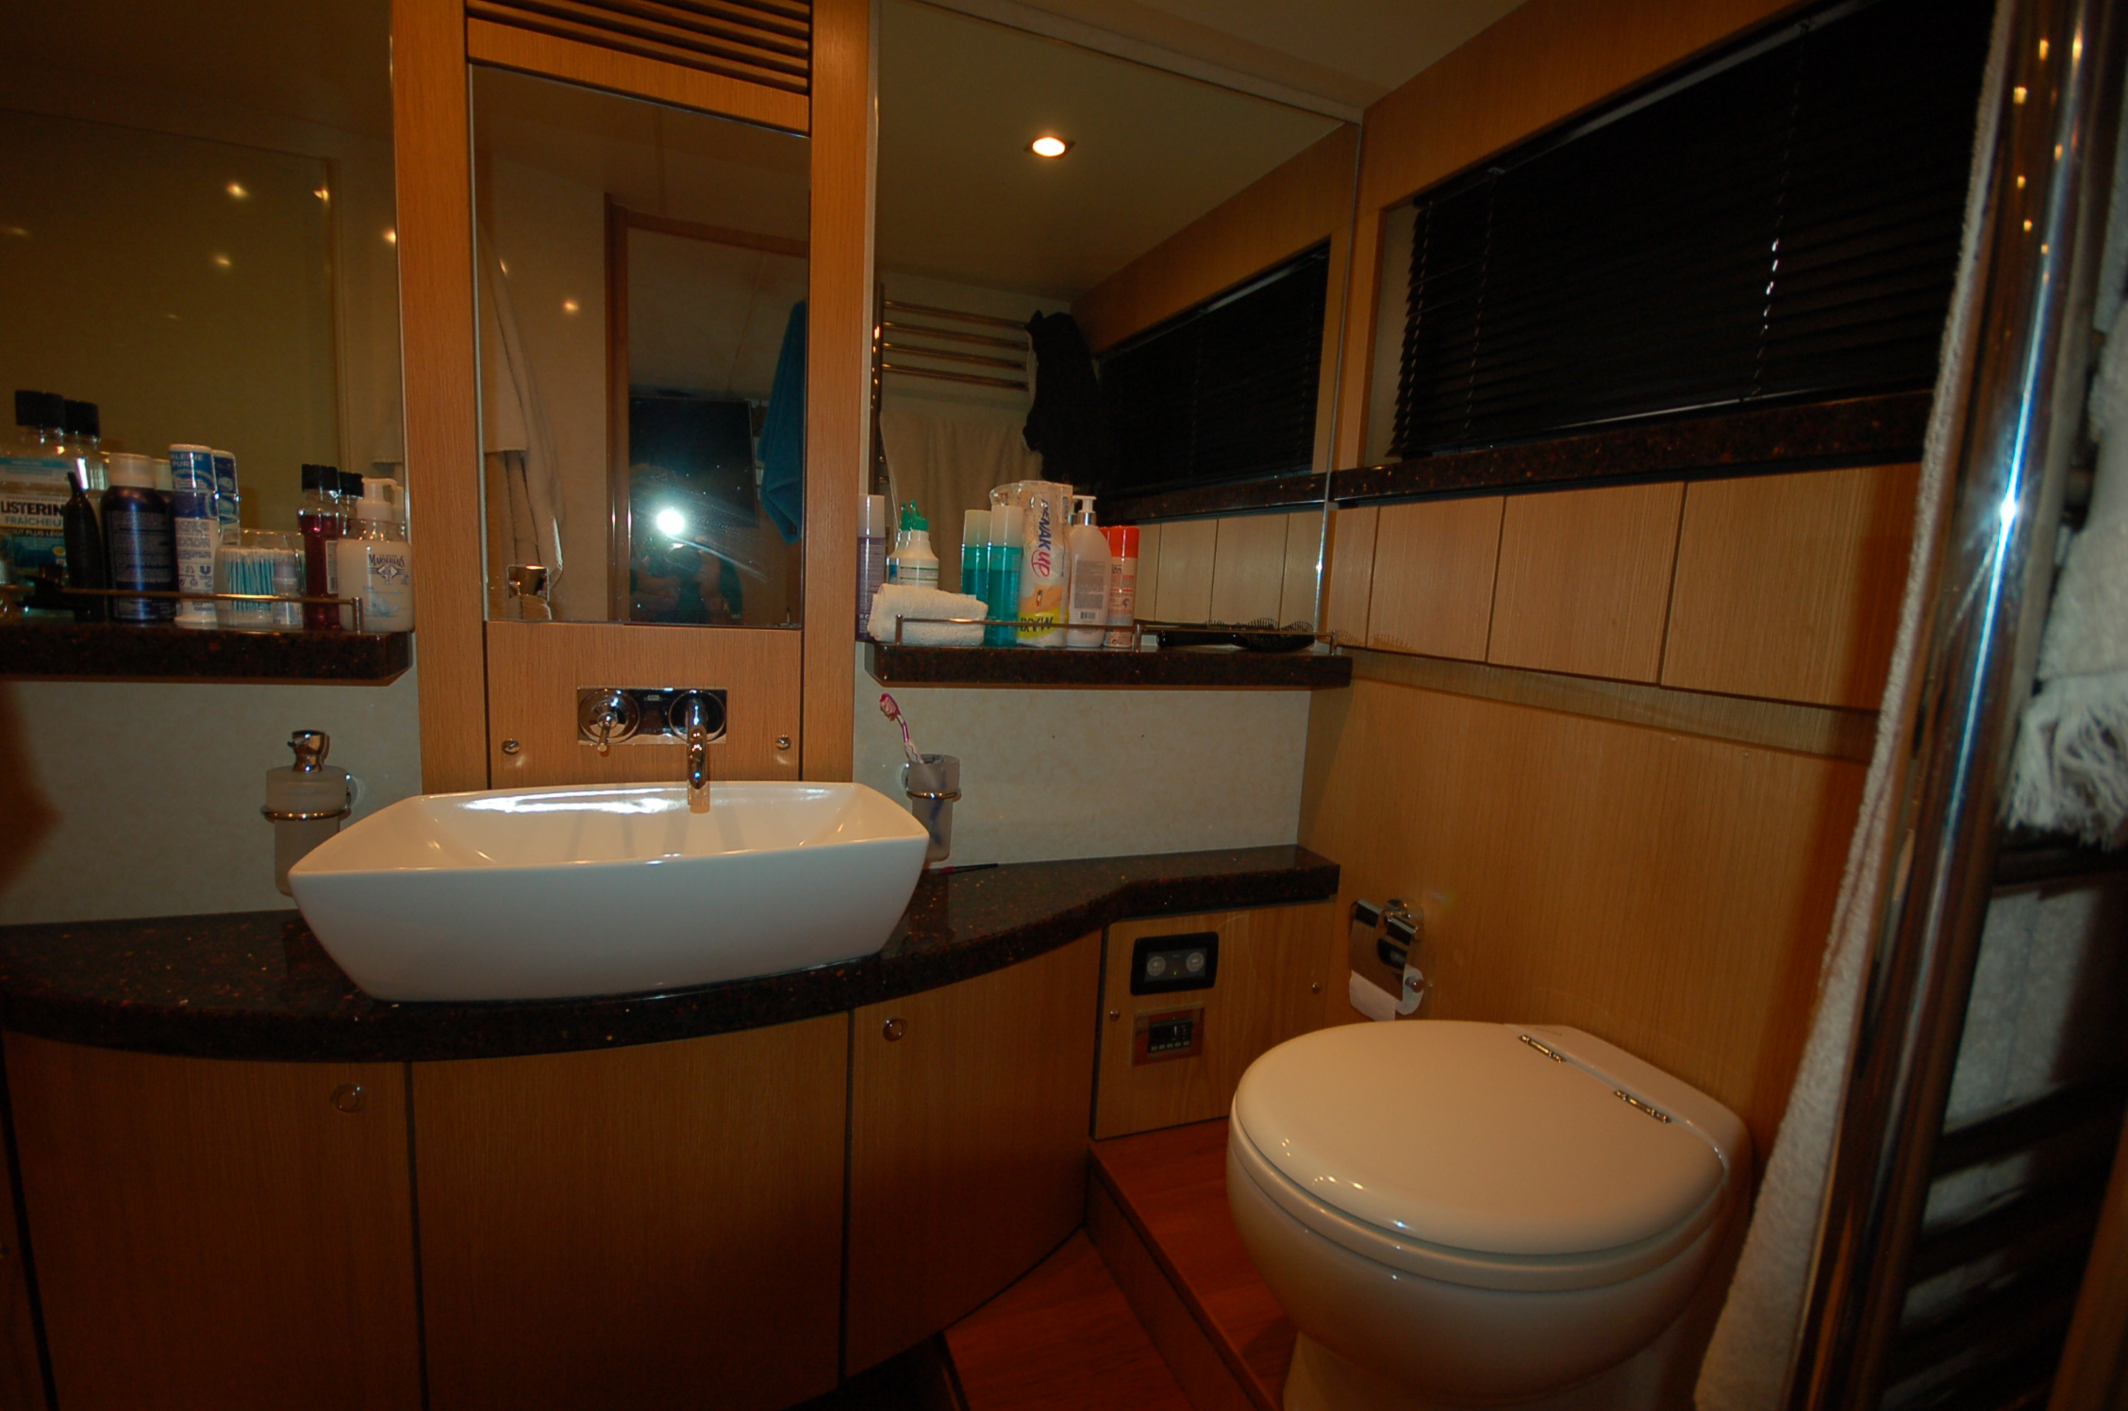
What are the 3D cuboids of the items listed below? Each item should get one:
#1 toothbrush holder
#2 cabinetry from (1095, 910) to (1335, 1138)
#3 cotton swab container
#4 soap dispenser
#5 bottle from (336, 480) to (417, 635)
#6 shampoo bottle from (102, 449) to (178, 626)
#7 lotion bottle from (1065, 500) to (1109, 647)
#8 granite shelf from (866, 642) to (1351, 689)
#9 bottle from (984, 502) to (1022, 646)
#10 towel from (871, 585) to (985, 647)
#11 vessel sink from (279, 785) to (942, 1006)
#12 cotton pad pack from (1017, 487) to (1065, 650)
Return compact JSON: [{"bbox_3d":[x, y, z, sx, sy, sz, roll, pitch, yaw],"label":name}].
[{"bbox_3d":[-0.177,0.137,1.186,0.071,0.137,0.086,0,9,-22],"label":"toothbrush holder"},{"bbox_3d":[0.217,0.469,1.403,0.394,0.340,0.102,0,9,-22],"label":"cabinetry"},{"bbox_3d":[-0.814,-0.126,0.897,0.065,0.096,0.065,-4,11,-41],"label":"cotton swab container"},{"bbox_3d":[-0.796,0.113,0.928,0.069,0.174,0.069,10,11,40],"label":"soap dispenser"},{"bbox_3d":[-0.721,-0.158,0.928,0.045,0.158,0.062,10,11,40],"label":"bottle"},{"bbox_3d":[-0.908,-0.163,0.865,0.050,0.165,0.050,11,11,44],"label":"shampoo bottle"},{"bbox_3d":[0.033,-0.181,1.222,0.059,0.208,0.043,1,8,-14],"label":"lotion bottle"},{"bbox_3d":[0.091,-0.057,1.270,0.727,0.044,0.093,0,9,-22],"label":"granite shelf"},{"bbox_3d":[-0.079,-0.169,1.170,0.046,0.186,0.046,2,8,-12],"label":"bottle"},{"bbox_3d":[-0.176,-0.115,1.144,0.152,0.076,0.083,0,9,-22],"label":"towel"},{"bbox_3d":[-0.430,0.188,0.938,0.538,0.144,0.300,0,9,-22],"label":"vessel sink"},{"bbox_3d":[-0.027,-0.187,1.197,0.065,0.220,0.062,2,8,-12],"label":"cotton pad pack"}]

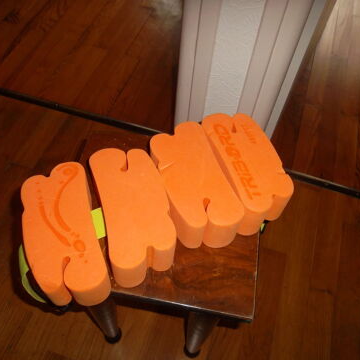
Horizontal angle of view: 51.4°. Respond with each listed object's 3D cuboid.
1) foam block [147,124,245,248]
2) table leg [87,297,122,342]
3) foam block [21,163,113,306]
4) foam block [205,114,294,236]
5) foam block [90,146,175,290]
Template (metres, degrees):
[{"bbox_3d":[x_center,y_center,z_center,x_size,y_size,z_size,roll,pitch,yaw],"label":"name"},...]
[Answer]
[{"bbox_3d":[0.018,0.009,0.599,0.099,0.071,0.199,-15,58,-14],"label":"foam block"},{"bbox_3d":[-0.145,0.270,0.737,0.058,0.375,0.058,10,56,3],"label":"table leg"},{"bbox_3d":[-0.143,0.071,0.467,0.082,0.061,0.177,-14,59,-12],"label":"foam block"},{"bbox_3d":[0.107,-0.019,0.624,0.090,0.071,0.198,-15,58,-14],"label":"foam block"},{"bbox_3d":[-0.068,0.048,0.565,0.098,0.071,0.200,-12,57,-12],"label":"foam block"}]

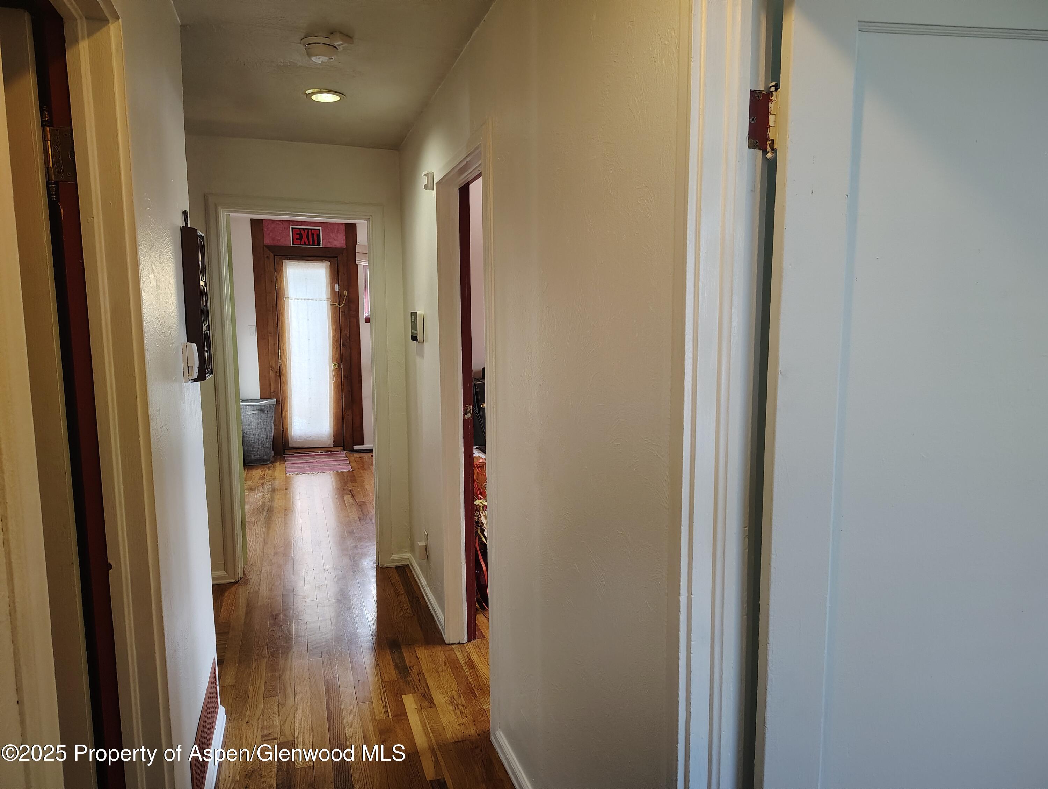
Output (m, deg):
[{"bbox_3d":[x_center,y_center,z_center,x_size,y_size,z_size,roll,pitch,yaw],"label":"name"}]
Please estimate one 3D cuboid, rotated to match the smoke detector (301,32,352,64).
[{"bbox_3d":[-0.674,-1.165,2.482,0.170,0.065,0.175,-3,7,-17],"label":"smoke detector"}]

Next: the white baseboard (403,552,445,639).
[{"bbox_3d":[-0.514,1.042,3.851,0.022,0.070,1.100,-3,7,-17],"label":"white baseboard"}]

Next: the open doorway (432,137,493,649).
[{"bbox_3d":[-0.165,0.161,2.832,0.140,2.050,0.830,-3,7,-17],"label":"open doorway"}]

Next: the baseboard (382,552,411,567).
[{"bbox_3d":[-0.771,0.987,4.357,0.165,0.070,0.022,-3,7,-17],"label":"baseboard"}]

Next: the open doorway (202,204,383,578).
[{"bbox_3d":[-1.263,0.011,4.149,0.850,2.060,0.150,-3,7,-17],"label":"open doorway"}]

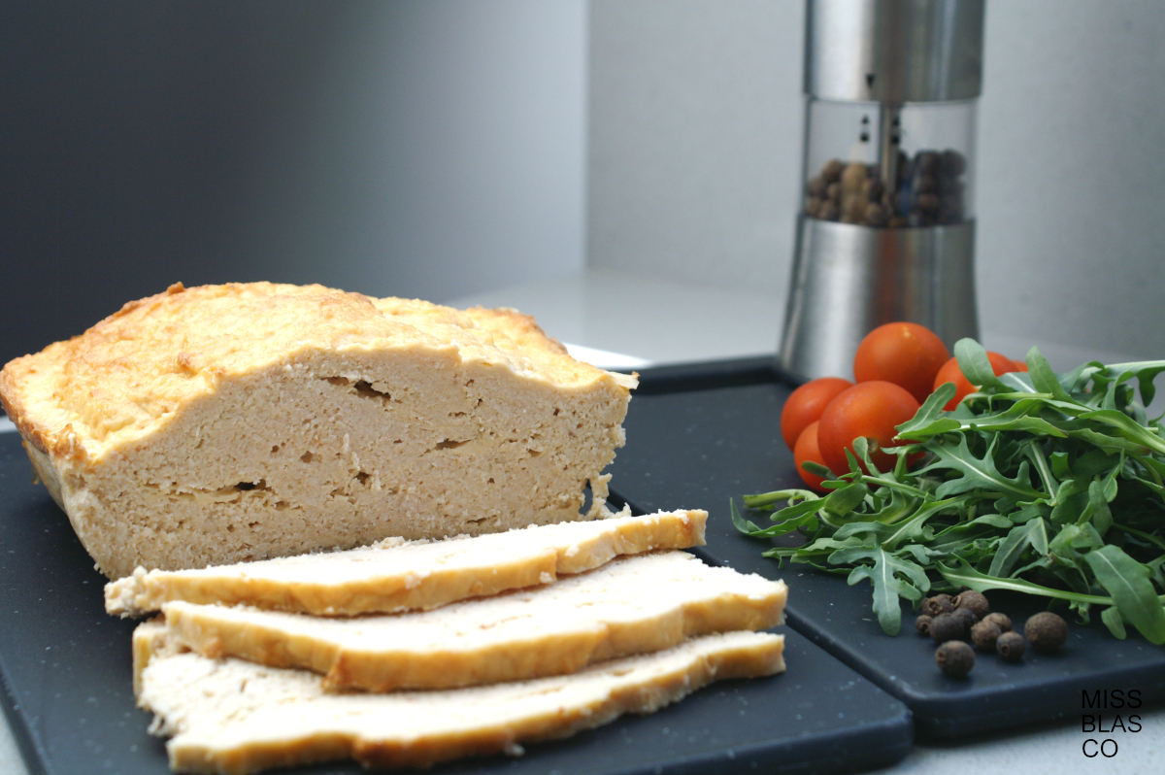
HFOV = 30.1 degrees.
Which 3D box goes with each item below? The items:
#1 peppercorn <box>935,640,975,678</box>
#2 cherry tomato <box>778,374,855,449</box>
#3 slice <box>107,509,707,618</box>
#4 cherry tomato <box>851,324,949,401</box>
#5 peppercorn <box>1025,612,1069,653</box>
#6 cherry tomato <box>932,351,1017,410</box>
[{"bbox_3d":[0.072,0.053,0.421,0.008,0.008,0.008,0,14,0],"label":"peppercorn"},{"bbox_3d":[0.064,0.009,0.567,0.024,0.024,0.024,0,14,0],"label":"cherry tomato"},{"bbox_3d":[-0.038,0.036,0.464,0.121,0.011,0.050,-4,7,-18],"label":"slice"},{"bbox_3d":[0.090,-0.005,0.608,0.027,0.026,0.027,0,14,0],"label":"cherry tomato"},{"bbox_3d":[0.093,0.049,0.435,0.009,0.008,0.009,0,14,0],"label":"peppercorn"},{"bbox_3d":[0.108,0.002,0.593,0.025,0.024,0.025,0,14,0],"label":"cherry tomato"}]

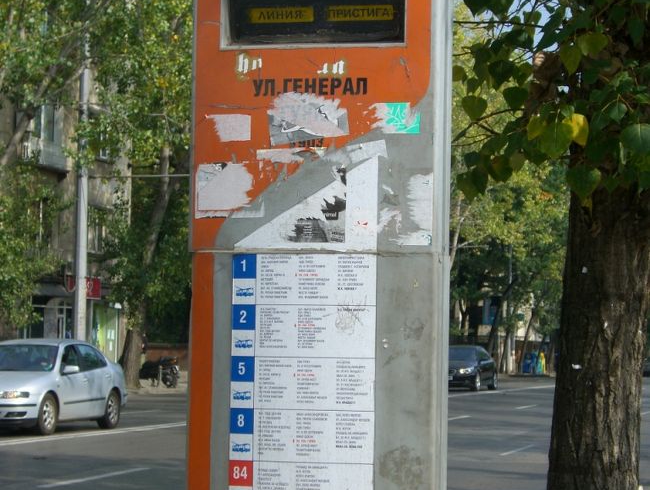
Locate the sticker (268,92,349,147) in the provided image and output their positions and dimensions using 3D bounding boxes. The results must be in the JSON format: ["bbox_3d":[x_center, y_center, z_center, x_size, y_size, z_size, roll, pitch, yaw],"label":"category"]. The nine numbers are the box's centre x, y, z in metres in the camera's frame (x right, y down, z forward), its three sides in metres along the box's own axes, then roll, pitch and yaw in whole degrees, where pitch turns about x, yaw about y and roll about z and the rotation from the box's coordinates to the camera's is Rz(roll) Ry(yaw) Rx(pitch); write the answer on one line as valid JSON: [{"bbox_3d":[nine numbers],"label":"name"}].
[{"bbox_3d":[-0.032,-0.241,3.748,0.159,0.104,0.004,0,-3,14],"label":"sticker"}]

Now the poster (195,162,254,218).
[{"bbox_3d":[-0.204,-0.110,3.924,0.121,0.113,0.005,0,-3,13],"label":"poster"}]

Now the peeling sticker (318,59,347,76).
[{"bbox_3d":[0.013,-0.353,3.886,0.061,0.036,0.005,0,-3,13],"label":"peeling sticker"}]

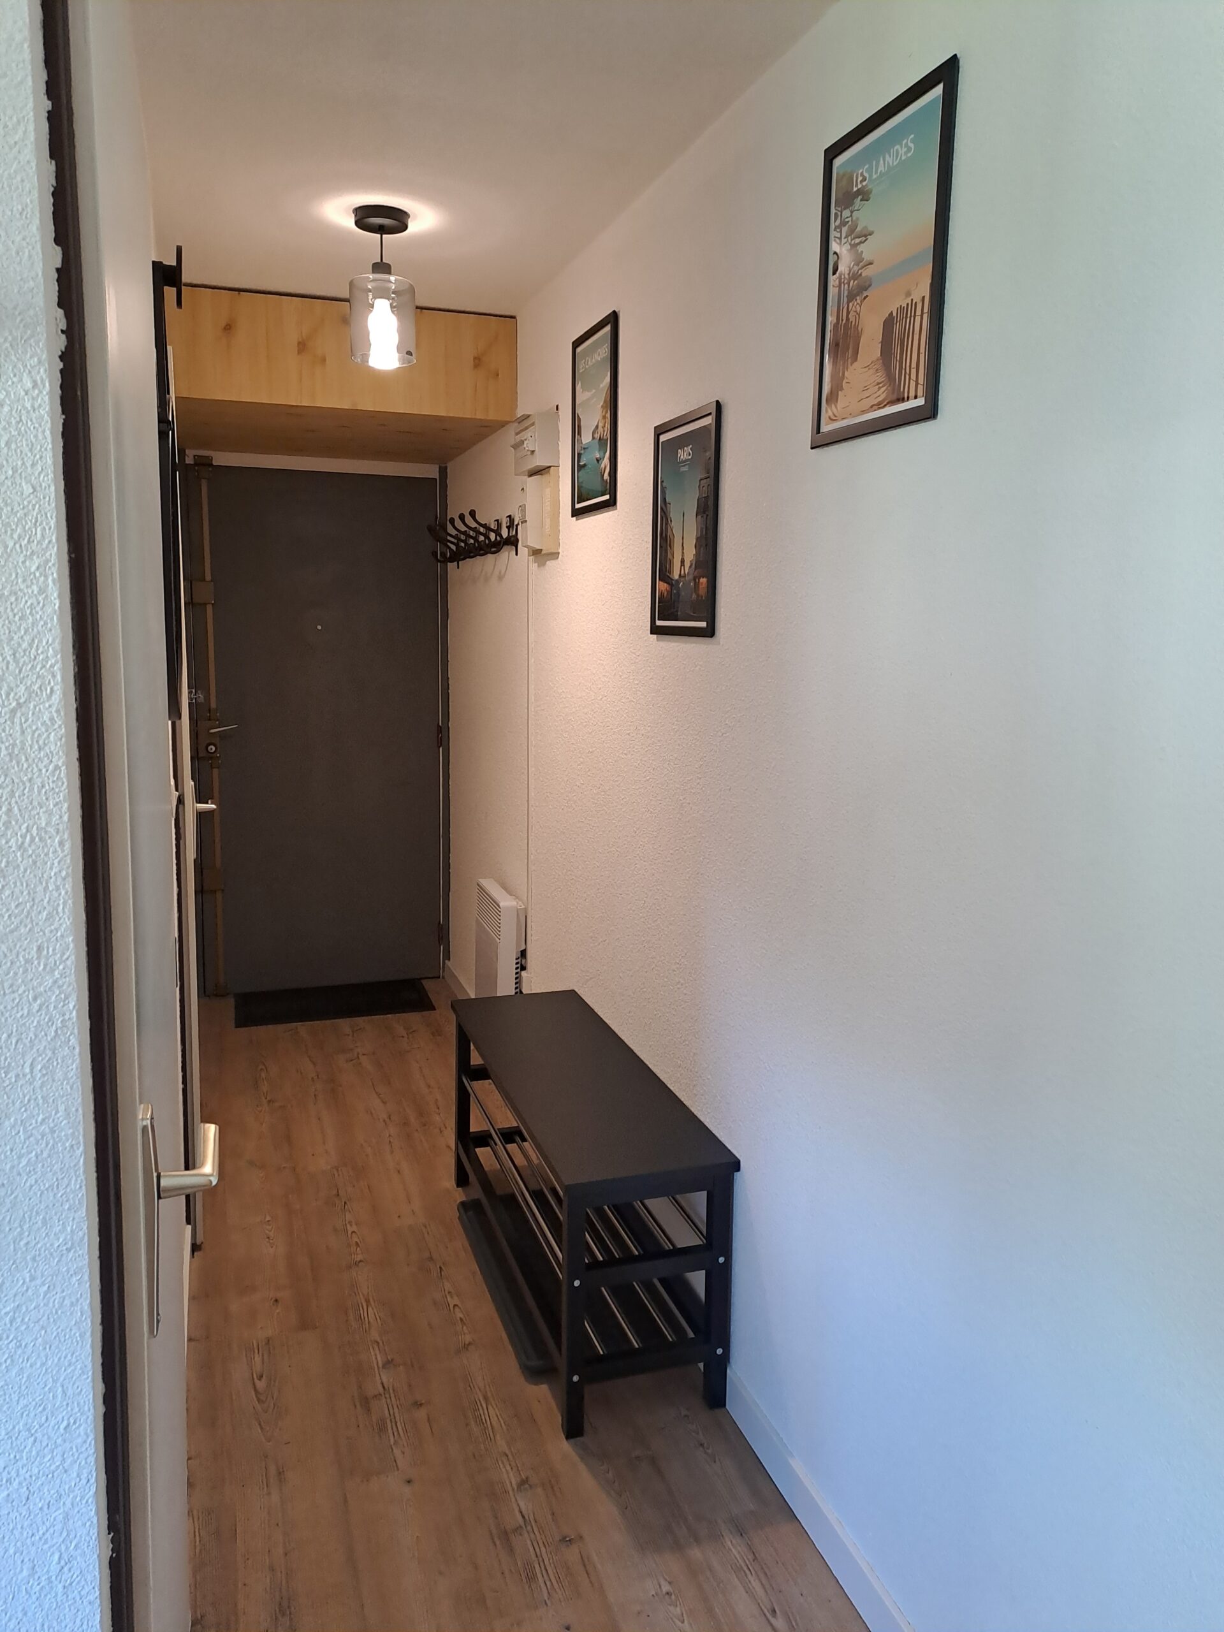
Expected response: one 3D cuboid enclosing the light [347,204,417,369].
[{"bbox_3d":[-0.519,-1.189,2.670,0.150,0.330,0.150,-2,10,-18],"label":"light"}]

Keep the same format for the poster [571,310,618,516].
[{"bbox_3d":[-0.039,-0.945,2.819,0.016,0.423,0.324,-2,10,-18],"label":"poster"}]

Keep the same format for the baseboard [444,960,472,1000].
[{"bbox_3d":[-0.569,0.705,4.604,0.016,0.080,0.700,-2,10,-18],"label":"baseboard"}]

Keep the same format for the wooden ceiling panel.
[{"bbox_3d":[-0.941,-1.417,3.916,1.000,0.305,1.130,-2,10,-18],"label":"wooden ceiling panel"}]

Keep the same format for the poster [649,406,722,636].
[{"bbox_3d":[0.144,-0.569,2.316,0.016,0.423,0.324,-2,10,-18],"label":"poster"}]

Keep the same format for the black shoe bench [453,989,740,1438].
[{"bbox_3d":[-0.096,0.814,2.696,0.340,0.500,1.080,-2,10,-18],"label":"black shoe bench"}]

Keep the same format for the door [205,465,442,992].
[{"bbox_3d":[-1.152,-0.310,4.676,0.935,2.035,0.050,-2,10,-18],"label":"door"}]

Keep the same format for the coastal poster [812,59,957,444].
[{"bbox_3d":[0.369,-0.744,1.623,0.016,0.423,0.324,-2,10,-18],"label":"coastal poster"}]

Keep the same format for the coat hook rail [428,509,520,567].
[{"bbox_3d":[-0.480,-0.919,3.960,0.135,0.145,0.950,-2,10,-18],"label":"coat hook rail"}]

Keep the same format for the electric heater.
[{"bbox_3d":[-0.353,0.459,3.816,0.092,0.430,0.350,-2,10,-18],"label":"electric heater"}]

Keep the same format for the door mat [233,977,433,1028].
[{"bbox_3d":[-1.091,0.728,4.625,0.745,0.010,0.405,-2,10,-18],"label":"door mat"}]

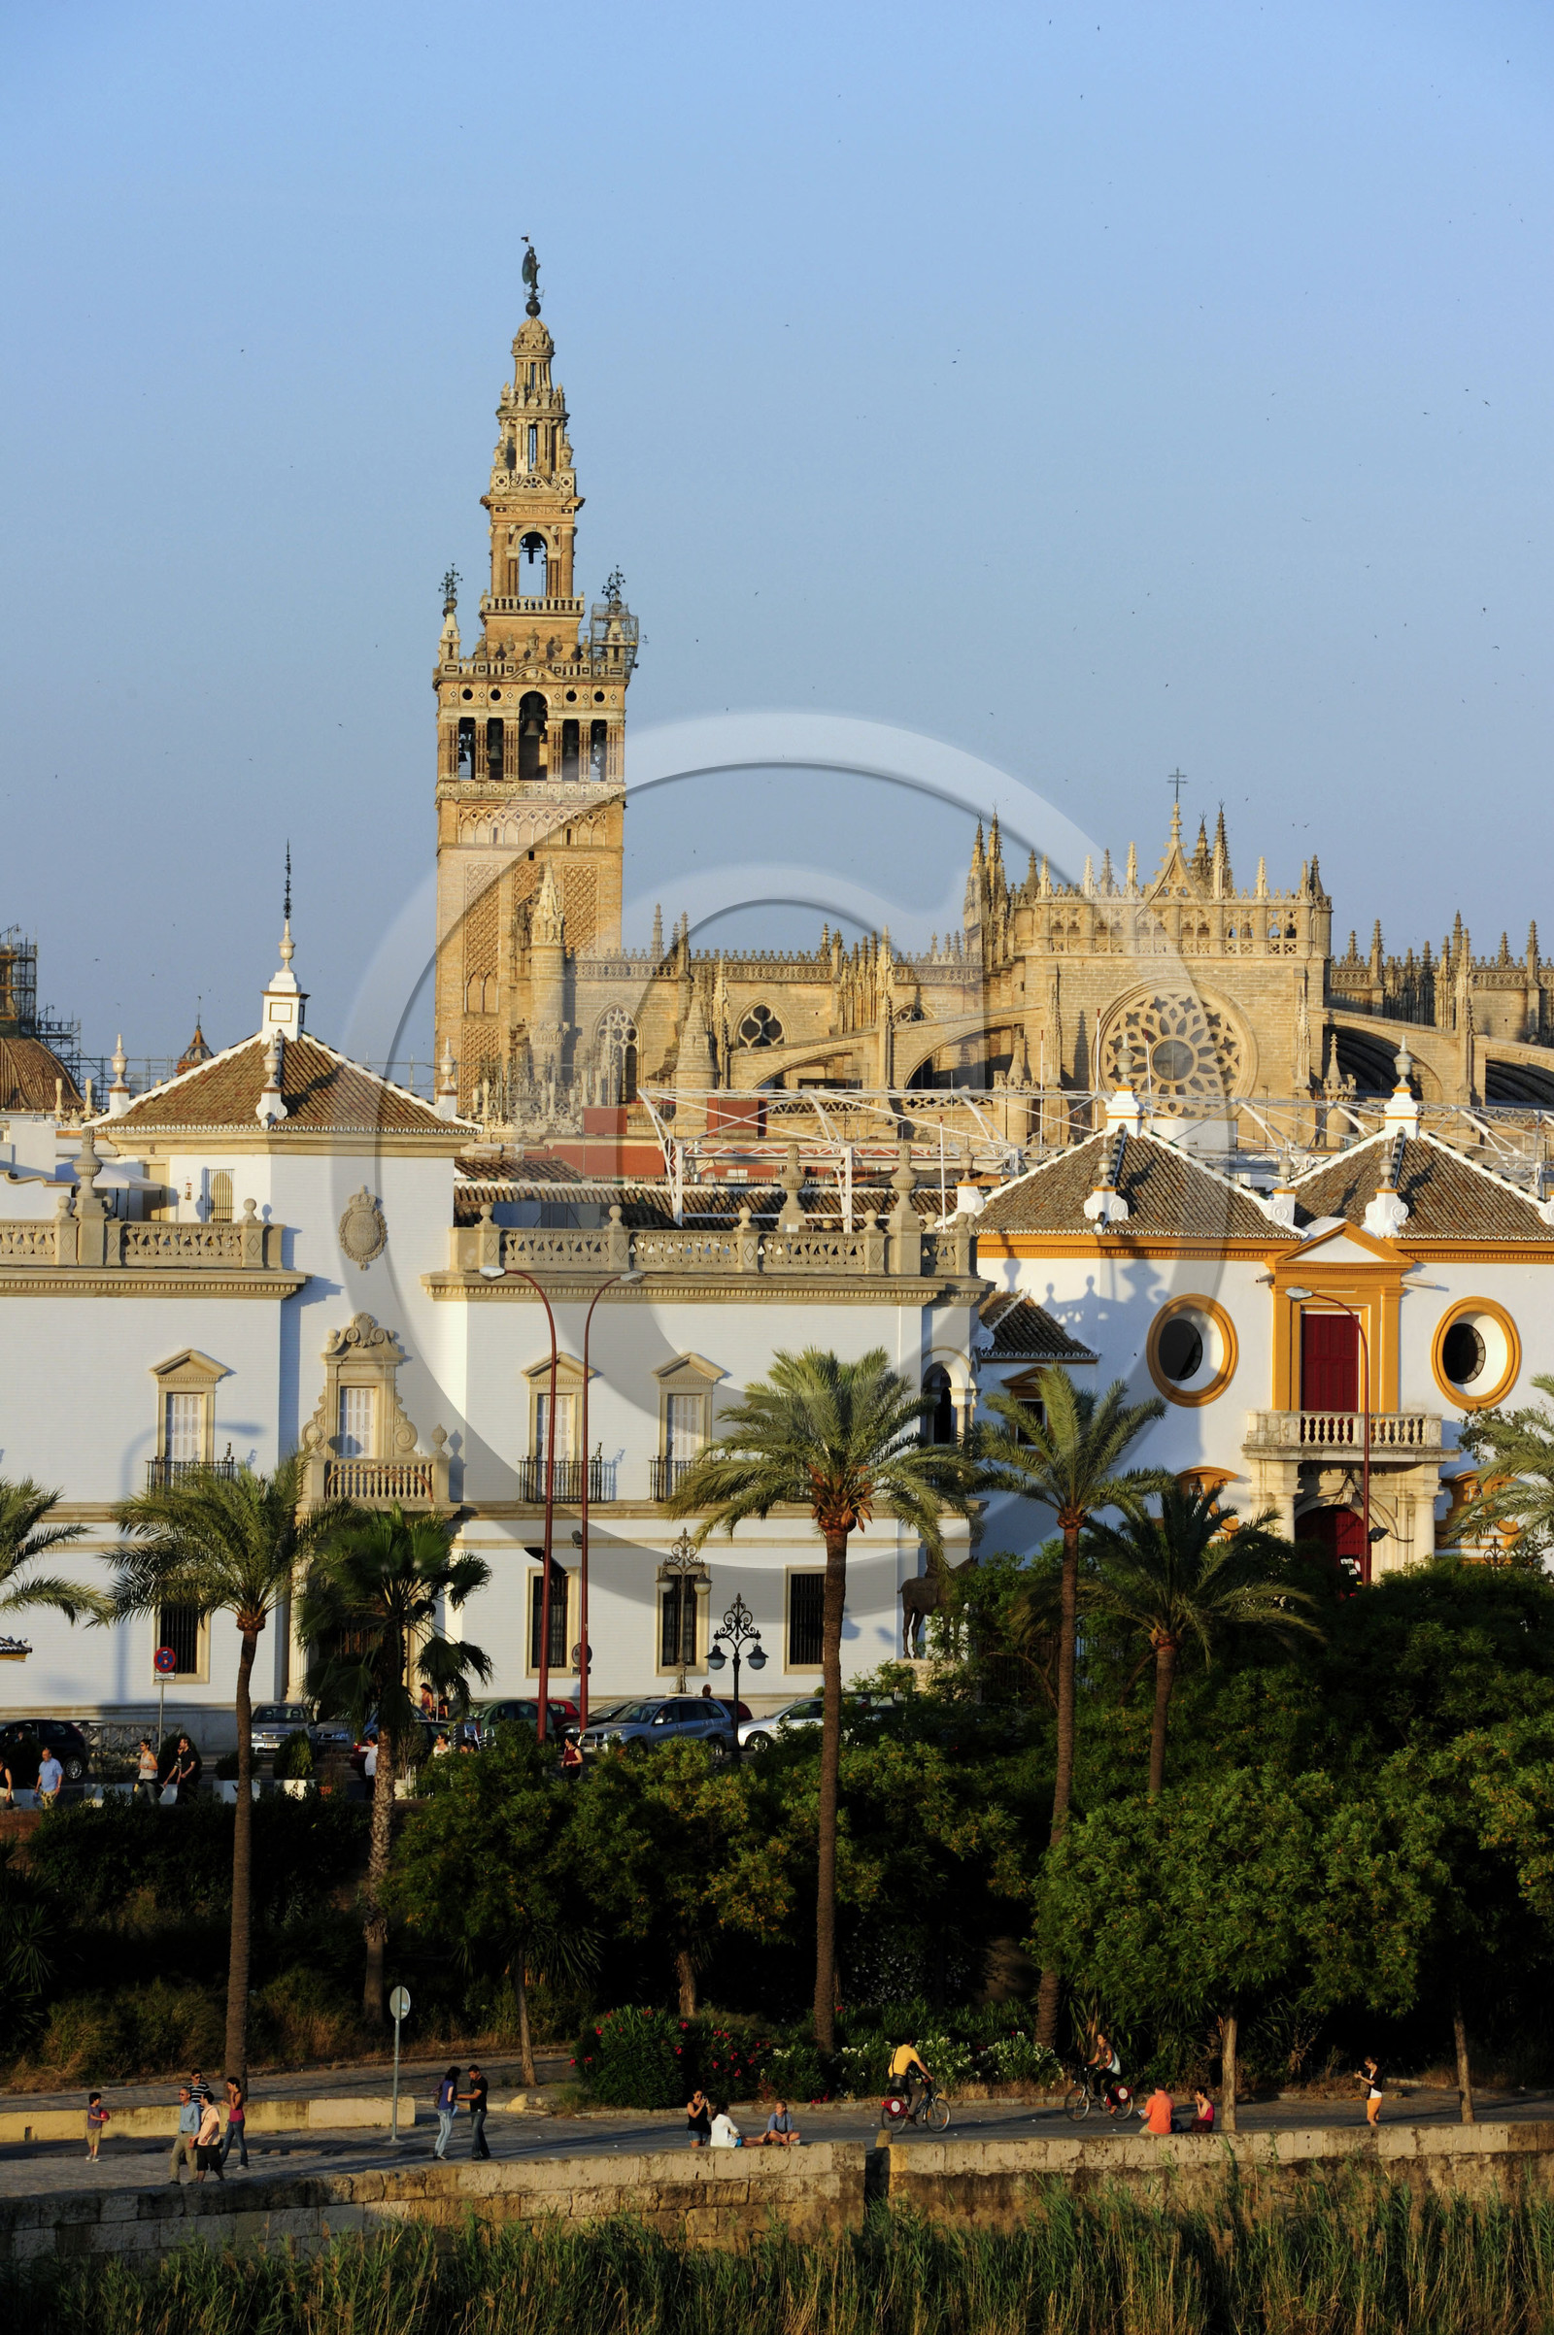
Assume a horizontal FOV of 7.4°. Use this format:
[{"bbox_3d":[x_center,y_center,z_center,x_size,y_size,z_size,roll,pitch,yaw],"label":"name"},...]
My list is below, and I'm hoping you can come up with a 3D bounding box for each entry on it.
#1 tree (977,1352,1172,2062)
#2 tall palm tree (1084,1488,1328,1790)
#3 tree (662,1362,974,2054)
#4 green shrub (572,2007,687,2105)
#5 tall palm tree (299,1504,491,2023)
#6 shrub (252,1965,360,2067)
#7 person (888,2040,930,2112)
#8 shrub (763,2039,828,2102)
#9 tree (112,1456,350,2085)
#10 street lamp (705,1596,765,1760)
[{"bbox_3d":[5.931,10.979,243.000,4.300,13.860,4.300,1,-1,0],"label":"tree"},{"bbox_3d":[9.334,11.948,264.000,5.200,10.000,5.200,0,-2,0],"label":"tall palm tree"},{"bbox_3d":[0.931,10.661,240.000,6.300,14.200,6.200,1,-1,0],"label":"tree"},{"bbox_3d":[-2.950,17.892,241.000,2.350,1.950,2.200,0,-2,0],"label":"green shrub"},{"bbox_3d":[-7.660,12.026,241.000,3.900,10.520,3.800,1,-1,0],"label":"tall palm tree"},{"bbox_3d":[-9.691,17.492,247.000,2.300,2.000,2.100,0,-2,0],"label":"shrub"},{"bbox_3d":[2.560,17.436,229.000,0.780,1.550,0.520,2,-2,-42],"label":"person"},{"bbox_3d":[0.386,18.242,242.000,1.350,1.300,1.350,0,-2,0],"label":"shrub"},{"bbox_3d":[-10.658,11.943,234.000,4.700,12.500,4.700,0,-2,0],"label":"tree"},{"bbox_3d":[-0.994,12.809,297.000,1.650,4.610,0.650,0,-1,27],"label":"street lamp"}]

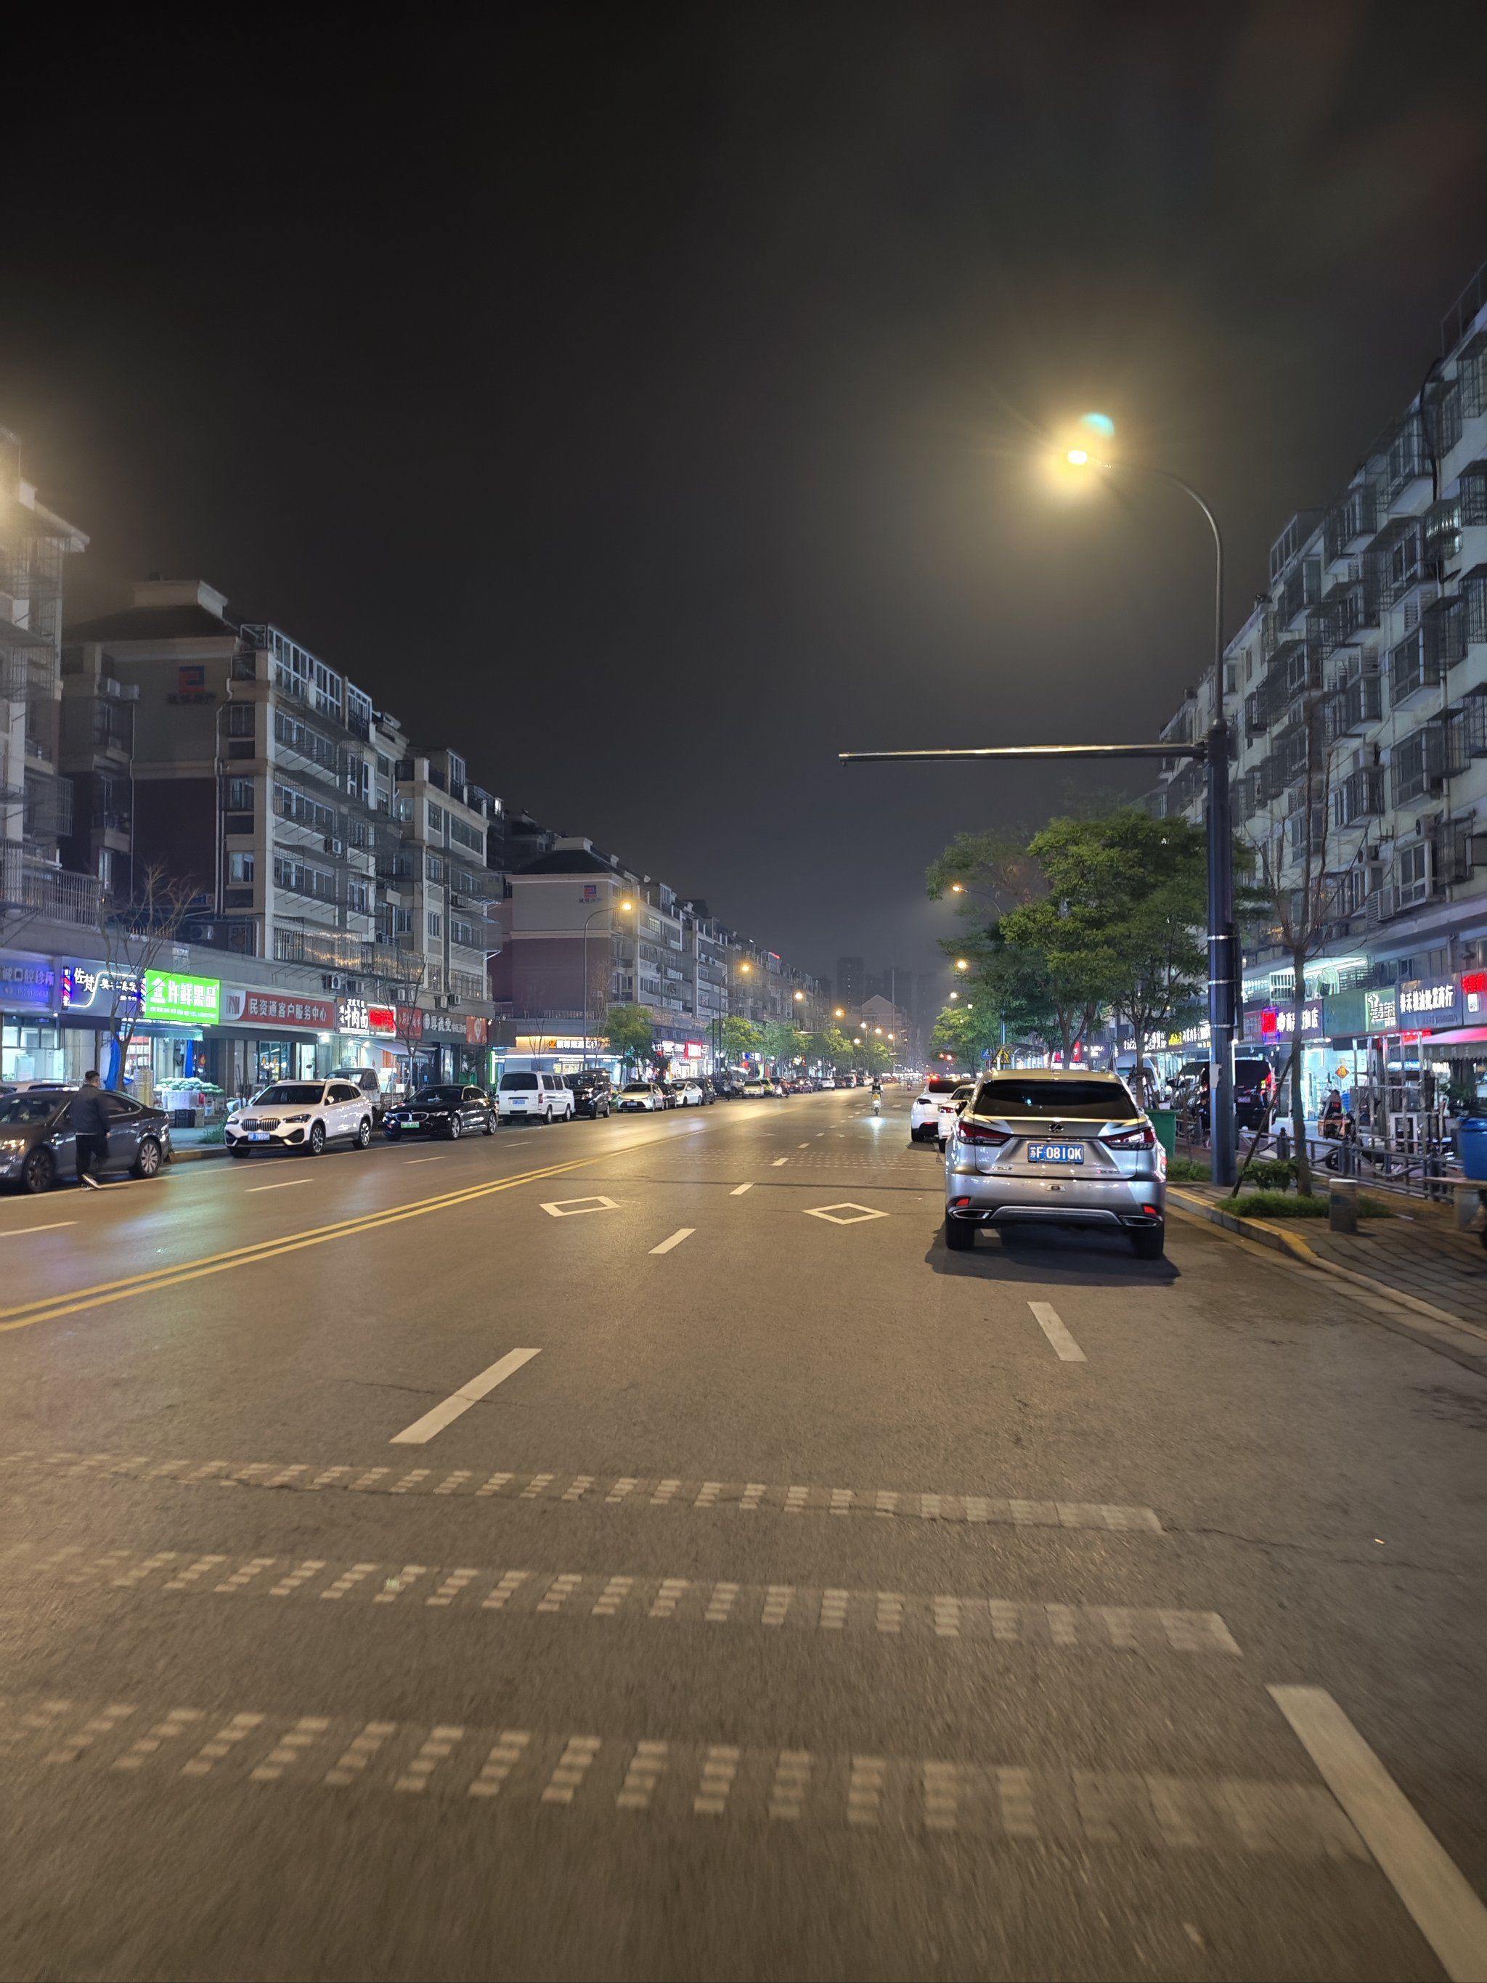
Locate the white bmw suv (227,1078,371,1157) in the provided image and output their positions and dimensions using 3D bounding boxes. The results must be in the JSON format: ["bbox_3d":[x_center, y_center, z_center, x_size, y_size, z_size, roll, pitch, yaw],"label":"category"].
[{"bbox_3d":[-9.767,2.754,29.475,1.820,1.610,4.550,0,-4,5],"label":"white bmw suv"}]

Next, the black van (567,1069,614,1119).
[{"bbox_3d":[-6.768,4.335,54.800,1.870,1.850,4.750,0,-4,6],"label":"black van"}]

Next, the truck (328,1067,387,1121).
[{"bbox_3d":[-12.390,3.518,43.535,1.600,1.820,4.400,0,-4,6],"label":"truck"}]

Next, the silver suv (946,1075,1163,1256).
[{"bbox_3d":[3.018,1.553,12.995,1.895,1.690,4.890,-1,-4,11],"label":"silver suv"}]

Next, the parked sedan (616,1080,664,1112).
[{"bbox_3d":[-5.158,5.339,67.033,1.780,1.450,4.600,0,-4,6],"label":"parked sedan"}]

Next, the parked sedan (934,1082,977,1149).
[{"bbox_3d":[5.111,2.685,28.538,1.820,1.460,4.650,0,-4,6],"label":"parked sedan"}]

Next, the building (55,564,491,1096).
[{"bbox_3d":[-22.804,-4.789,67.454,11.500,21.300,28.500,0,-4,6],"label":"building"}]

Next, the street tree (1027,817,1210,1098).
[{"bbox_3d":[7.787,-0.179,26.516,4.000,6.650,4.000,0,-4,6],"label":"street tree"}]

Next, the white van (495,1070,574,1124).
[{"bbox_3d":[-7.539,3.856,48.493,1.700,1.950,4.900,0,-4,6],"label":"white van"}]

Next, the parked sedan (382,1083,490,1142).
[{"bbox_3d":[-8.338,3.295,36.757,1.870,1.490,5.000,0,-4,6],"label":"parked sedan"}]

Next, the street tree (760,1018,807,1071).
[{"bbox_3d":[3.709,6.168,121.214,4.000,6.600,4.000,0,-4,6],"label":"street tree"}]

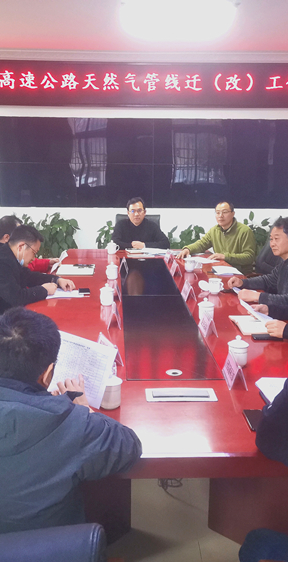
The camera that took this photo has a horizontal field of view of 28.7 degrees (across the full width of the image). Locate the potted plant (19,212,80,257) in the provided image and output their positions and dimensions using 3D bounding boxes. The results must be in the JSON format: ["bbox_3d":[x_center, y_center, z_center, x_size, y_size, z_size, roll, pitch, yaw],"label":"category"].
[{"bbox_3d":[-1.095,-0.296,6.897,0.680,1.030,0.650,0,12,-2],"label":"potted plant"}]

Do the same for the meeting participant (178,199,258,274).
[{"bbox_3d":[0.759,-0.084,5.329,0.600,1.280,0.720,11,16,41],"label":"meeting participant"}]

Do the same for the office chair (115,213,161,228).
[{"bbox_3d":[-0.065,-0.148,6.049,0.620,1.100,0.660,0,12,-2],"label":"office chair"}]

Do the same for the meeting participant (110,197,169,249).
[{"bbox_3d":[-0.070,-0.218,5.922,0.600,1.290,0.720,0,12,-2],"label":"meeting participant"}]

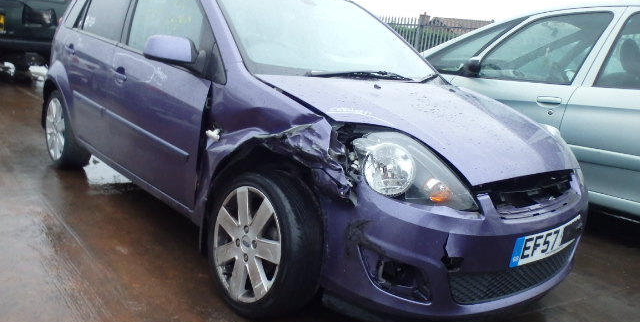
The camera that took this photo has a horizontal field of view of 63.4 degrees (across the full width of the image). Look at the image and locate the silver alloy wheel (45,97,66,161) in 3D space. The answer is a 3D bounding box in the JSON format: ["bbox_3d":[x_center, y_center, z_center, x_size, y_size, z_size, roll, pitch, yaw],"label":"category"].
[{"bbox_3d":[-1.855,-0.234,3.768,0.145,0.445,0.445,-5,16,-42],"label":"silver alloy wheel"}]

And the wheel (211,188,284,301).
[{"bbox_3d":[-0.243,0.323,2.047,0.145,0.445,0.445,5,10,-43],"label":"wheel"}]

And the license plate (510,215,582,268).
[{"bbox_3d":[0.847,0.291,1.901,0.515,0.112,0.030,-5,16,-42],"label":"license plate"}]

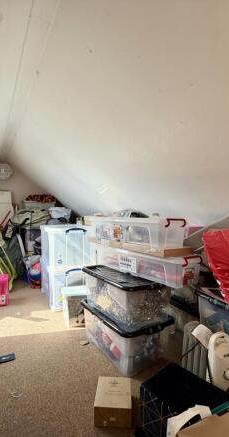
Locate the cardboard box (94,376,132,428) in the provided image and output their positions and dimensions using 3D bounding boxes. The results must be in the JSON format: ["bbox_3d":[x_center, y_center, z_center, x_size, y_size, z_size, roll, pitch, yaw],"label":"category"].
[{"bbox_3d":[-0.001,0.916,1.181,0.169,0.102,0.191,0,3,2],"label":"cardboard box"}]

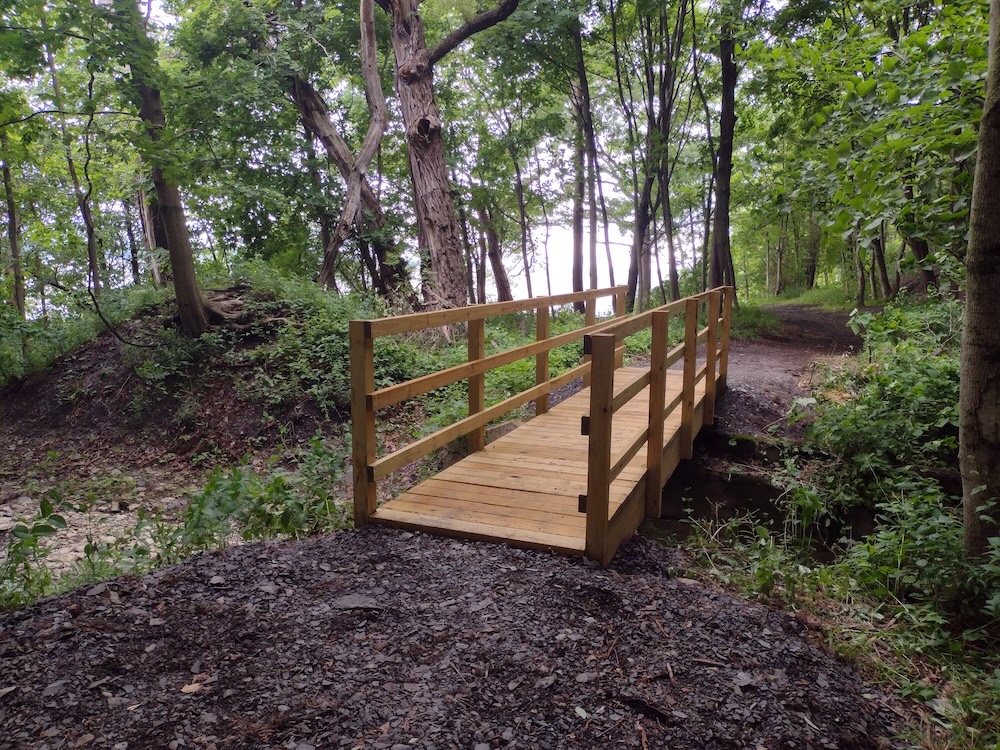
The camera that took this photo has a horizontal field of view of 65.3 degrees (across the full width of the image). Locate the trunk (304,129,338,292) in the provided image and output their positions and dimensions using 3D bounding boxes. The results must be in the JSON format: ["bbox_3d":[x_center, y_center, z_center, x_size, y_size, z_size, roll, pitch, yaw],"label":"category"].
[{"bbox_3d":[-3.581,-3.283,15.711,0.258,3.250,0.258,-8,10,-11],"label":"trunk"}]

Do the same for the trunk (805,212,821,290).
[{"bbox_3d":[11.541,-4.625,28.806,0.429,2.846,0.429,1,8,22],"label":"trunk"}]

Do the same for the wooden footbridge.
[{"bbox_3d":[0.998,-0.023,6.780,1.384,1.284,6.251,4,9,21],"label":"wooden footbridge"}]

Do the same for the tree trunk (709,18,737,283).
[{"bbox_3d":[4.341,-4.079,15.137,0.417,5.172,0.417,1,8,16],"label":"tree trunk"}]

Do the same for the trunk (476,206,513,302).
[{"bbox_3d":[-0.106,-2.364,15.358,0.250,1.926,0.250,-14,8,3],"label":"trunk"}]

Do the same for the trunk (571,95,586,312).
[{"bbox_3d":[1.715,-3.721,17.148,0.259,4.692,0.259,0,9,6],"label":"trunk"}]

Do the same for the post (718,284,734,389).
[{"bbox_3d":[2.725,-0.400,9.385,0.090,1.284,0.090,4,9,21],"label":"post"}]

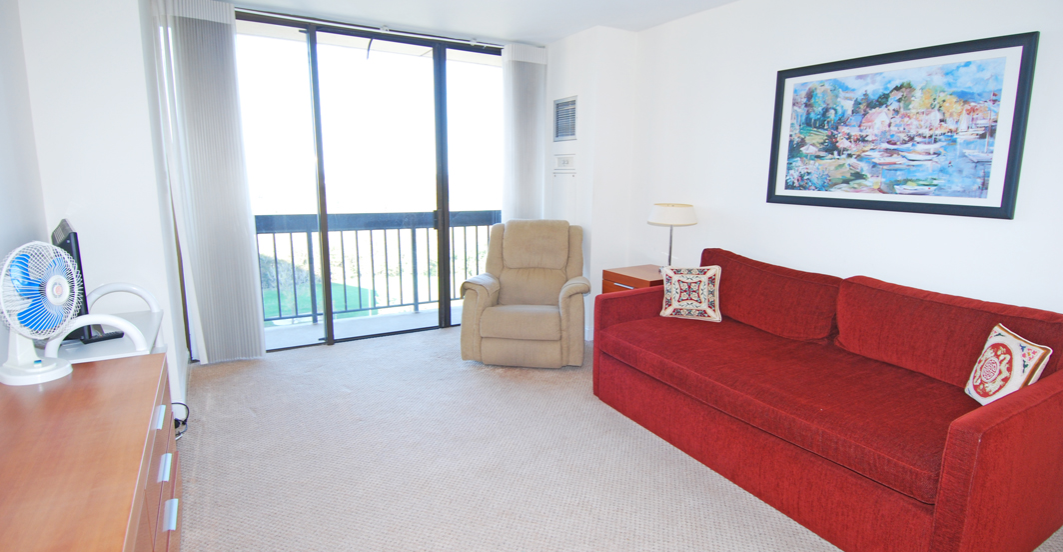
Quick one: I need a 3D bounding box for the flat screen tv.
[{"bbox_3d":[-2.059,0.018,2.438,0.200,0.491,0.654,-9,15,-43],"label":"flat screen tv"}]

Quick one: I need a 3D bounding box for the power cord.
[{"bbox_3d":[-1.864,0.750,2.786,0.120,0.113,0.254,-6,12,-31],"label":"power cord"}]

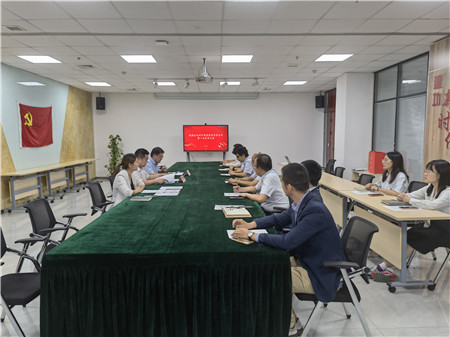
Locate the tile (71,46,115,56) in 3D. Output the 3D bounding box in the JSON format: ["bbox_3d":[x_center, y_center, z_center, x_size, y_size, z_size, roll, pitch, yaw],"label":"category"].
[{"bbox_3d":[-2.156,-1.960,5.407,0.600,0.025,0.600,-1,6,-1],"label":"tile"}]

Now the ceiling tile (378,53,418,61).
[{"bbox_3d":[3.239,-2.086,6.115,0.595,0.020,0.595,-1,6,-1],"label":"ceiling tile"}]

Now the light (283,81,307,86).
[{"bbox_3d":[1.964,-2.402,9.072,0.600,0.050,0.600,-1,6,-1],"label":"light"}]

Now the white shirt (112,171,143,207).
[{"bbox_3d":[-1.232,0.308,4.100,0.370,0.580,0.440,-1,6,-1],"label":"white shirt"}]

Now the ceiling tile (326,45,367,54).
[{"bbox_3d":[2.043,-2.009,5.495,0.600,0.025,0.600,-1,6,-1],"label":"ceiling tile"}]

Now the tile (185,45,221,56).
[{"bbox_3d":[-0.352,-1.986,5.438,0.600,0.020,0.600,-1,6,-1],"label":"tile"}]

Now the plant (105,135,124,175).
[{"bbox_3d":[-3.260,-0.244,9.559,0.500,1.476,0.500,-1,6,-1],"label":"plant"}]

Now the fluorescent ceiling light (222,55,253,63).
[{"bbox_3d":[0.237,-2.070,6.043,0.600,0.050,0.600,-1,6,-1],"label":"fluorescent ceiling light"}]

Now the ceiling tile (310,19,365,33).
[{"bbox_3d":[1.473,-1.875,4.293,0.595,0.020,0.595,-1,6,-1],"label":"ceiling tile"}]

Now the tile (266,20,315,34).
[{"bbox_3d":[0.870,-1.868,4.277,0.600,0.025,0.600,-1,6,-1],"label":"tile"}]

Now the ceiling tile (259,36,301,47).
[{"bbox_3d":[0.858,-1.935,4.862,0.600,0.020,0.600,-1,6,-1],"label":"ceiling tile"}]

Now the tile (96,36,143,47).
[{"bbox_3d":[-1.537,-1.903,4.836,0.595,0.020,0.595,-1,6,-1],"label":"tile"}]

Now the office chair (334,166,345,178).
[{"bbox_3d":[1.983,0.401,6.266,0.580,0.860,0.580,-1,6,-1],"label":"office chair"}]

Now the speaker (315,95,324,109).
[{"bbox_3d":[3.172,-2.192,10.788,0.270,0.410,0.260,2,7,23],"label":"speaker"}]

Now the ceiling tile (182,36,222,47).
[{"bbox_3d":[-0.338,-1.917,4.857,0.595,0.020,0.595,-1,6,-1],"label":"ceiling tile"}]

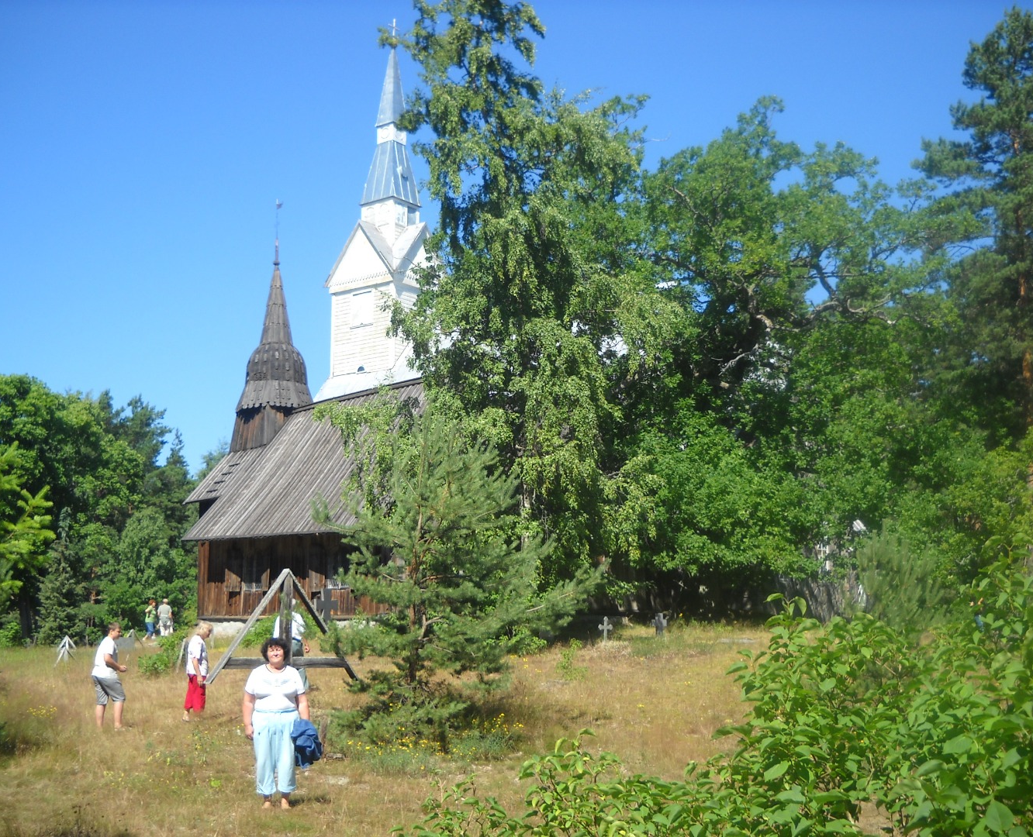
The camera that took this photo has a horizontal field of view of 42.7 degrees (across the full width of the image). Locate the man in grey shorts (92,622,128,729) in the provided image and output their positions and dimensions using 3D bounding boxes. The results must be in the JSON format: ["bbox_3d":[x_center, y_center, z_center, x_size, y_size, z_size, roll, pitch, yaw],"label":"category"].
[{"bbox_3d":[-6.323,3.987,20.548,0.530,1.654,0.480,1,-8,-6],"label":"man in grey shorts"}]

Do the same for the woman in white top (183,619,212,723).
[{"bbox_3d":[-5.152,4.078,21.343,0.450,1.593,0.480,1,-8,-5],"label":"woman in white top"}]

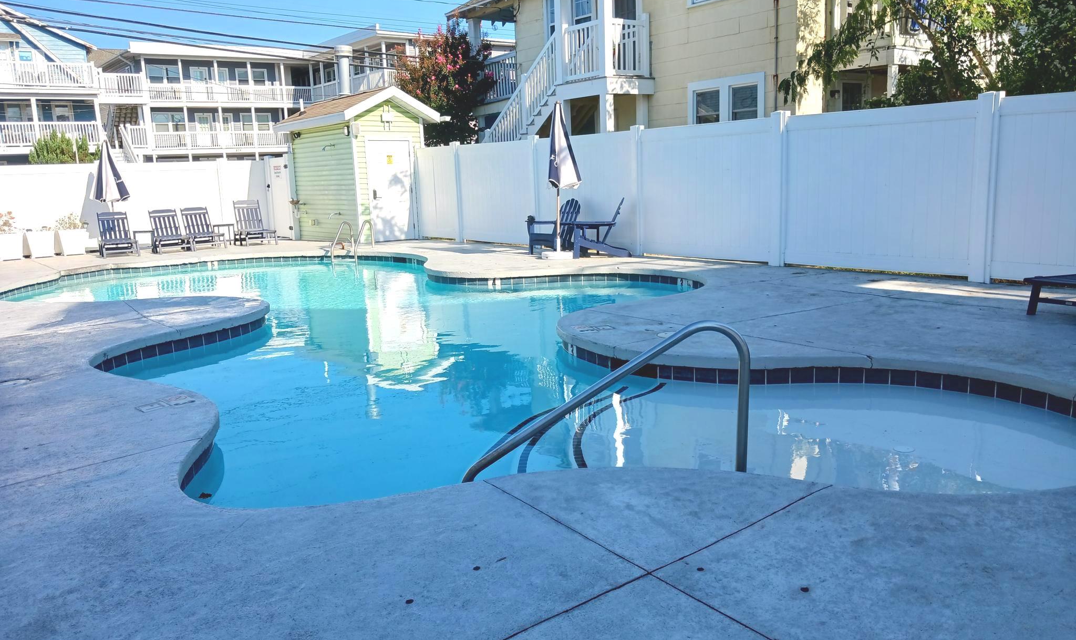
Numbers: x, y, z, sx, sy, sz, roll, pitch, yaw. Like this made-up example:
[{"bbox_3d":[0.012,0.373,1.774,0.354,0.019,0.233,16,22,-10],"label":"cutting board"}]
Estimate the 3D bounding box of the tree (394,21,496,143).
[{"bbox_3d":[-2.142,-4.567,19.823,2.250,4.835,2.250,-2,10,0],"label":"tree"}]

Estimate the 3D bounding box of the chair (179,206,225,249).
[{"bbox_3d":[-6.834,-1.896,17.117,0.670,0.840,1.500,-8,11,-30],"label":"chair"}]

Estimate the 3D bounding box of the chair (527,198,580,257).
[{"bbox_3d":[0.347,-1.464,13.159,0.860,0.845,0.760,-11,13,-42],"label":"chair"}]

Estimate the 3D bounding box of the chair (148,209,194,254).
[{"bbox_3d":[-7.309,-1.805,16.687,0.670,0.840,1.500,-8,11,-30],"label":"chair"}]

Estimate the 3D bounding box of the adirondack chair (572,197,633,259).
[{"bbox_3d":[0.966,-1.405,12.627,0.900,0.890,0.760,-1,10,4],"label":"adirondack chair"}]

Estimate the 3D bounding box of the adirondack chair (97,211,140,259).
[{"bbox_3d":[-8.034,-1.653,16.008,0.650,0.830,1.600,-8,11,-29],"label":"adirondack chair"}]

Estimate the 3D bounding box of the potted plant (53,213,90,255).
[{"bbox_3d":[-9.236,-1.717,16.562,0.560,0.840,0.550,-10,12,-37],"label":"potted plant"}]

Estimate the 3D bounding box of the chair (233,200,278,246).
[{"bbox_3d":[-6.038,-2.063,17.805,0.670,0.880,1.500,-8,11,-30],"label":"chair"}]

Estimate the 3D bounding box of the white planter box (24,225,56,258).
[{"bbox_3d":[-9.799,-1.489,16.500,0.500,0.530,0.500,-10,13,-36],"label":"white planter box"}]

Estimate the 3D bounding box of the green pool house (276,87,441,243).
[{"bbox_3d":[-3.878,-3.262,17.996,2.090,3.030,3.550,-10,12,-37],"label":"green pool house"}]

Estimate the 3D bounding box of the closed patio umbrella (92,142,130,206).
[{"bbox_3d":[-8.765,-2.572,17.300,0.720,2.240,0.720,-10,12,-37],"label":"closed patio umbrella"}]

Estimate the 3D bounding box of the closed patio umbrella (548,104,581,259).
[{"bbox_3d":[0.350,-2.069,12.451,0.530,2.281,0.500,-2,10,0],"label":"closed patio umbrella"}]

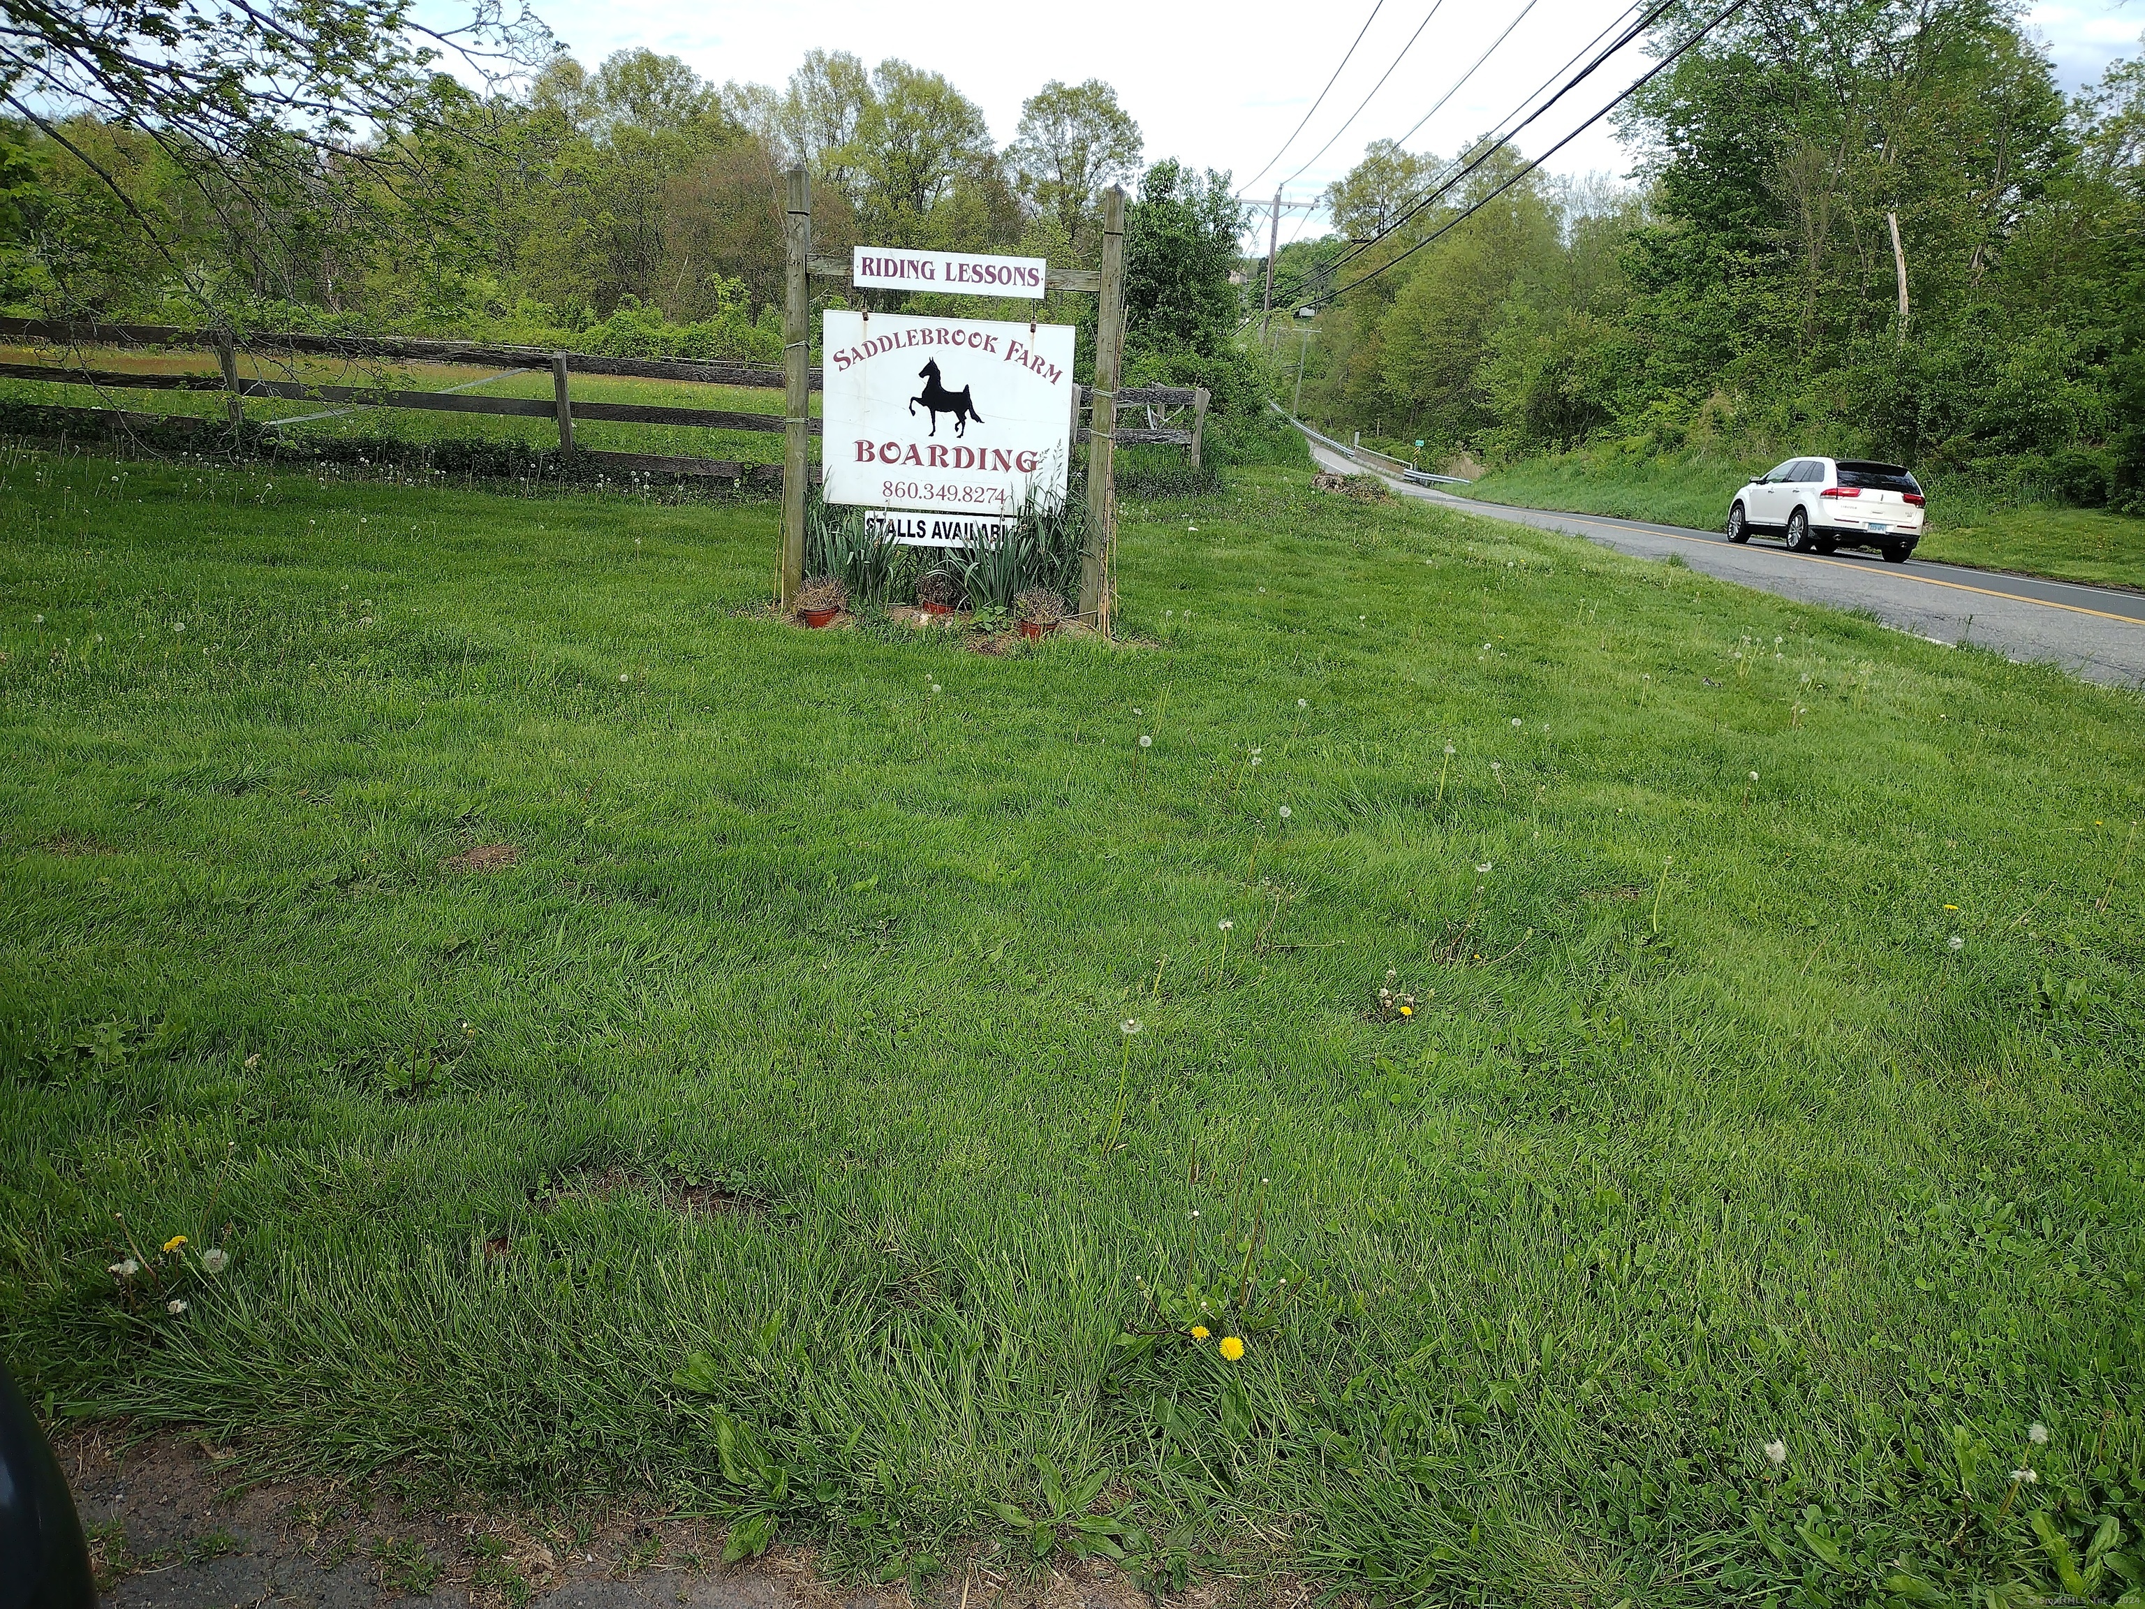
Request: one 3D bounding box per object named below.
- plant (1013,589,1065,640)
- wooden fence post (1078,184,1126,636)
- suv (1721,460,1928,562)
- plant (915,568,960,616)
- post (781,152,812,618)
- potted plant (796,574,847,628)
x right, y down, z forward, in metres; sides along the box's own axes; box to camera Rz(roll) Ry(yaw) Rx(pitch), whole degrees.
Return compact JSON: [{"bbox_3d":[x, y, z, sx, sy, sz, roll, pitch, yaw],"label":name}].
[{"bbox_3d":[-0.158,-0.925,8.100,0.235,0.250,0.235,4,16,5],"label":"plant"},{"bbox_3d":[0.151,-1.865,8.061,0.095,2.110,0.095,4,16,5],"label":"wooden fence post"},{"bbox_3d":[13.550,-5.410,30.250,1.950,1.700,4.700,5,13,0],"label":"suv"},{"bbox_3d":[-0.669,-1.050,8.300,0.220,0.245,0.220,4,16,5],"label":"plant"},{"bbox_3d":[-1.354,-2.001,8.183,0.095,2.110,0.095,5,16,5],"label":"post"},{"bbox_3d":[-1.217,-0.986,8.100,0.252,0.250,0.252,4,16,5],"label":"potted plant"}]

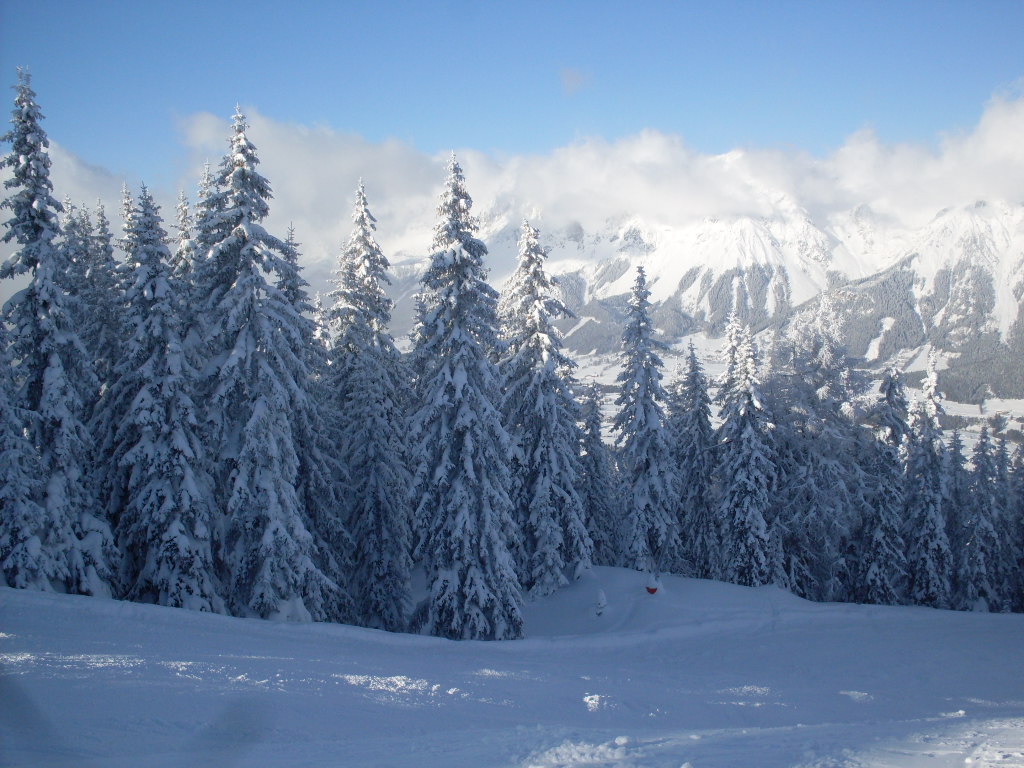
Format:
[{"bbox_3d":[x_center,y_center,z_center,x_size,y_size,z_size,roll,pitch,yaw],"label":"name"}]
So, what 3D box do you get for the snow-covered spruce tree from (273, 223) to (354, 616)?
[{"bbox_3d":[-6.797,1.254,37.000,3.460,13.020,3.460,-2,6,0],"label":"snow-covered spruce tree"}]

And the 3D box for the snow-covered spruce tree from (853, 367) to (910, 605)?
[{"bbox_3d":[15.121,4.241,46.000,2.460,9.960,2.460,-2,6,0],"label":"snow-covered spruce tree"}]

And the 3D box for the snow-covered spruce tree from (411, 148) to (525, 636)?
[{"bbox_3d":[-1.303,0.398,31.500,3.190,13.340,3.190,-2,6,0],"label":"snow-covered spruce tree"}]

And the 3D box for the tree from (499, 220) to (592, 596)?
[{"bbox_3d":[1.132,0.799,38.000,3.180,12.530,3.180,-2,6,0],"label":"tree"}]

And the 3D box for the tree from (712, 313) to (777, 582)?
[{"bbox_3d":[8.894,2.502,43.000,2.520,10.310,2.520,-2,6,0],"label":"tree"}]

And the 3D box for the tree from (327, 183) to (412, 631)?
[{"bbox_3d":[-4.340,0.689,34.000,2.720,13.390,2.720,-2,6,0],"label":"tree"}]

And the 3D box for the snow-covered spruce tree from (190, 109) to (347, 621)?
[{"bbox_3d":[-6.715,-0.491,31.000,4.000,13.940,4.000,-2,6,0],"label":"snow-covered spruce tree"}]

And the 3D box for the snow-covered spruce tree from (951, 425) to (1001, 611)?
[{"bbox_3d":[19.792,5.750,48.000,2.220,8.120,2.220,-2,6,0],"label":"snow-covered spruce tree"}]

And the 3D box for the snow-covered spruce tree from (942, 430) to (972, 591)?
[{"bbox_3d":[22.094,6.570,56.000,2.090,8.590,2.090,-2,6,0],"label":"snow-covered spruce tree"}]

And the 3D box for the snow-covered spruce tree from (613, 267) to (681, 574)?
[{"bbox_3d":[5.265,1.402,44.000,2.740,11.940,2.740,-2,6,0],"label":"snow-covered spruce tree"}]

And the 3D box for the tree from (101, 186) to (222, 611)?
[{"bbox_3d":[-9.978,0.494,32.000,3.420,12.080,3.420,-2,6,0],"label":"tree"}]

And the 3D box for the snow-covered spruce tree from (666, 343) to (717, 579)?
[{"bbox_3d":[7.665,3.426,48.000,2.310,10.420,2.310,-2,6,0],"label":"snow-covered spruce tree"}]

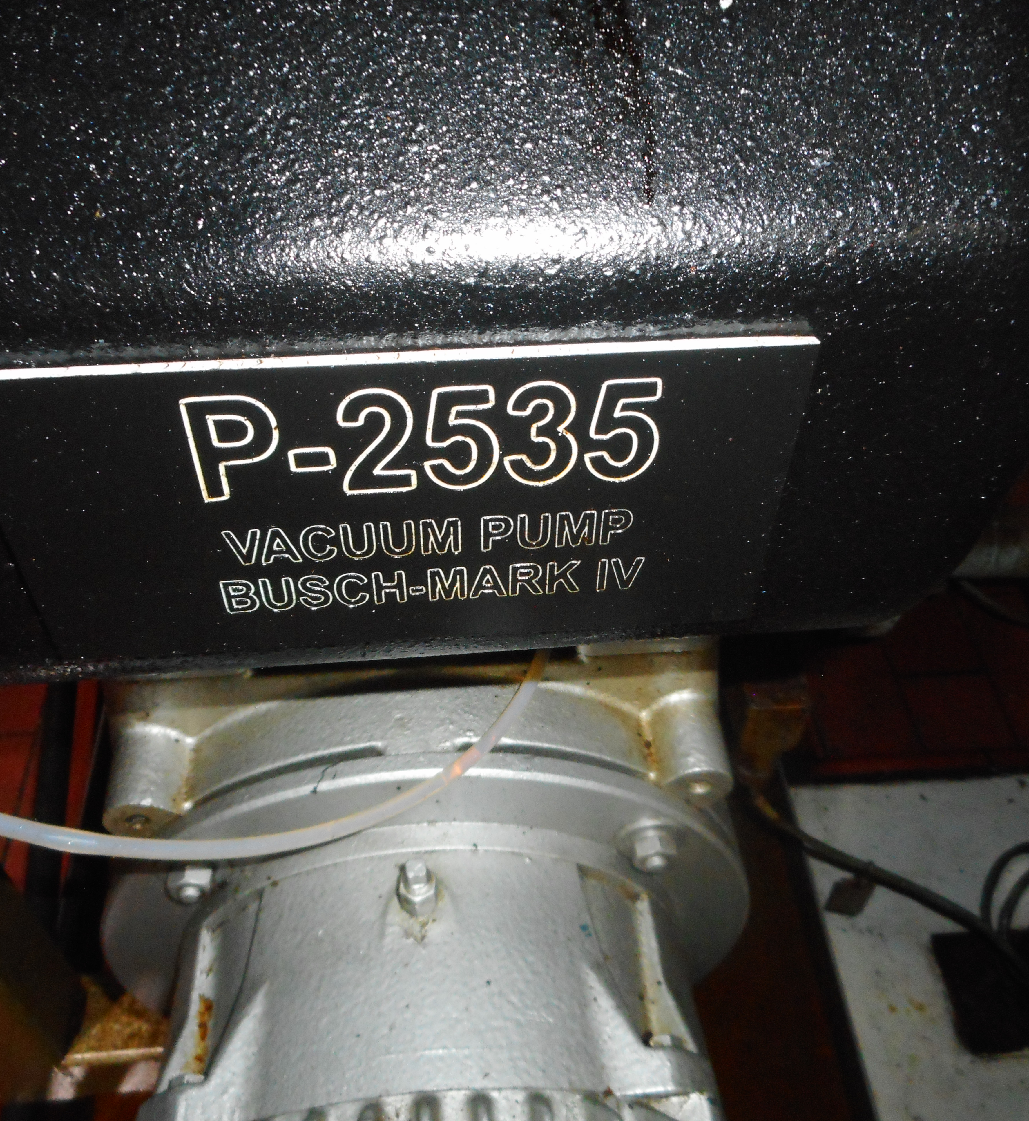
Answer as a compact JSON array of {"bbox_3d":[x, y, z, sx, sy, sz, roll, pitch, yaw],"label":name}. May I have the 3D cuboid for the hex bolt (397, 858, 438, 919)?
[{"bbox_3d":[-0.036,0.120,0.397,0.015,0.024,0.016,-4,47,-3],"label":"hex bolt"}]

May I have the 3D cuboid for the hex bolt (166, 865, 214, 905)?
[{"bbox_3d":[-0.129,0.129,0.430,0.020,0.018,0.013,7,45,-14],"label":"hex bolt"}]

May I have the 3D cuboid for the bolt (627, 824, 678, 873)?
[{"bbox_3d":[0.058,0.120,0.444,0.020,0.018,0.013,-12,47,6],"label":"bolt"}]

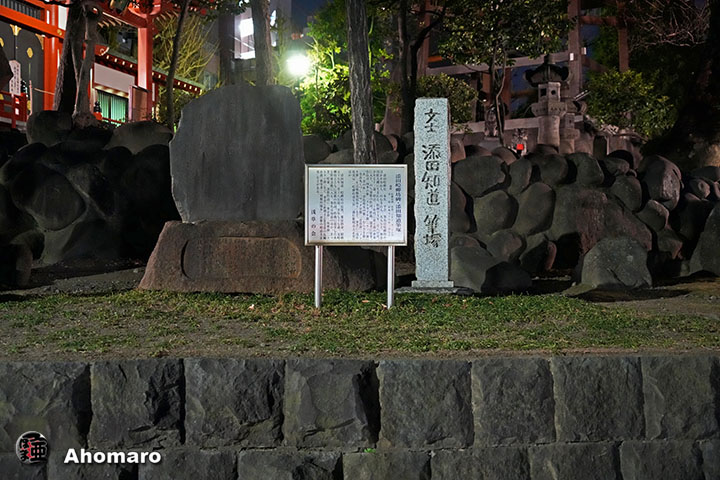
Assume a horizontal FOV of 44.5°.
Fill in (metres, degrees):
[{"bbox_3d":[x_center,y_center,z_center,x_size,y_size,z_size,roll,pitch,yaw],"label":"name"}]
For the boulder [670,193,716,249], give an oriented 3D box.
[{"bbox_3d":[4.043,-0.225,10.700,0.535,0.705,0.450,0,0,0],"label":"boulder"}]

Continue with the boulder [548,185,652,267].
[{"bbox_3d":[2.761,-0.155,10.100,1.194,0.964,0.850,0,0,0],"label":"boulder"}]

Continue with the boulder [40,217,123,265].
[{"bbox_3d":[-3.469,0.019,11.000,1.000,0.575,0.700,0,0,0],"label":"boulder"}]

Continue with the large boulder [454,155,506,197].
[{"bbox_3d":[1.452,-0.777,10.600,0.626,0.506,0.500,0,0,0],"label":"large boulder"}]

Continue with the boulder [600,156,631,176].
[{"bbox_3d":[3.200,-0.919,11.000,0.363,0.250,0.340,0,0,0],"label":"boulder"}]

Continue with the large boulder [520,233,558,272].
[{"bbox_3d":[2.017,0.153,10.000,0.432,0.432,0.420,0,0,0],"label":"large boulder"}]

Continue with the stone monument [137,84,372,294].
[{"bbox_3d":[-1.006,-0.510,8.700,2.270,2.040,0.850,0,0,0],"label":"stone monument"}]

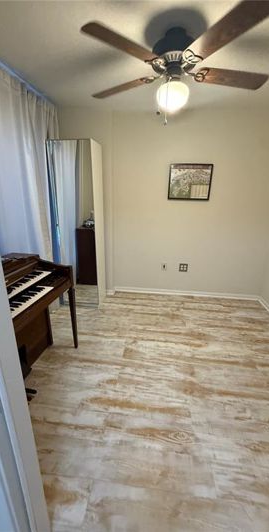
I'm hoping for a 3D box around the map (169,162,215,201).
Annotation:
[{"bbox_3d":[0.725,-1.083,2.795,0.535,0.434,0.025,3,18,6],"label":"map"}]

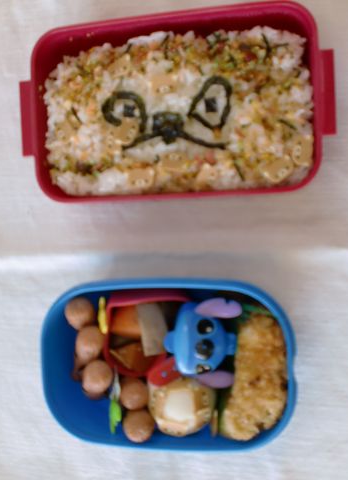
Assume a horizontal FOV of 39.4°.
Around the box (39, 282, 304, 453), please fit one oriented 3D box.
[{"bbox_3d":[-0.003,0.075,0.316,0.157,0.045,0.105,-2,91,11],"label":"box"}]

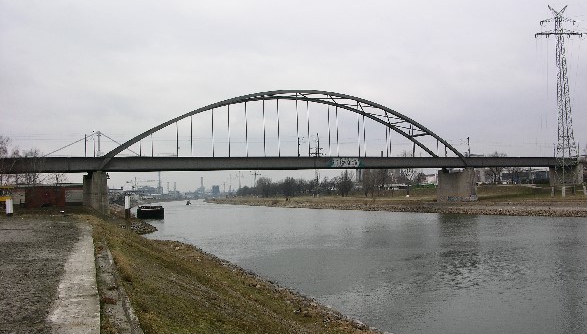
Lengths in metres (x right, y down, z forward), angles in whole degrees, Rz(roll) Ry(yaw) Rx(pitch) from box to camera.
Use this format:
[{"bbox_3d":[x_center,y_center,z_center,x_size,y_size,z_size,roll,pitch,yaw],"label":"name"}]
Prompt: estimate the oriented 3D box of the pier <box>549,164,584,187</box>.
[{"bbox_3d":[97.088,3.047,210.673,3.500,7.800,12.000,0,-3,-29],"label":"pier"}]

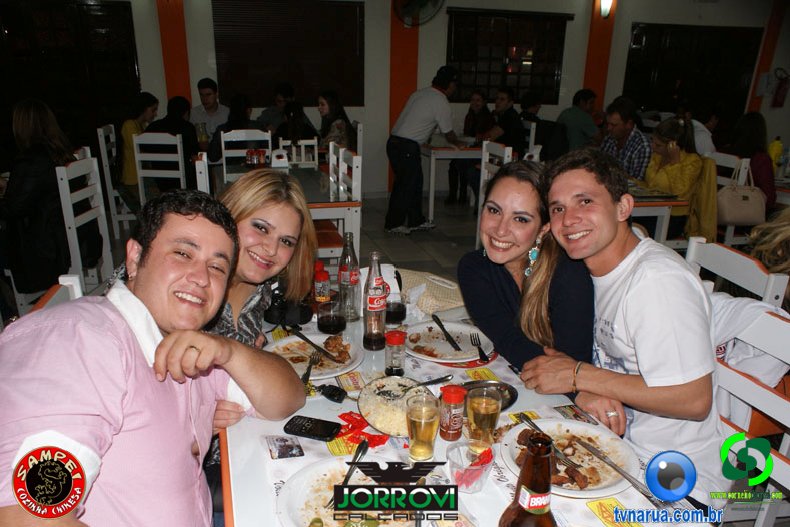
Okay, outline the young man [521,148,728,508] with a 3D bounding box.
[{"bbox_3d":[0.592,0.420,1.415,0.720,1.320,0.550,-6,20,-20],"label":"young man"}]

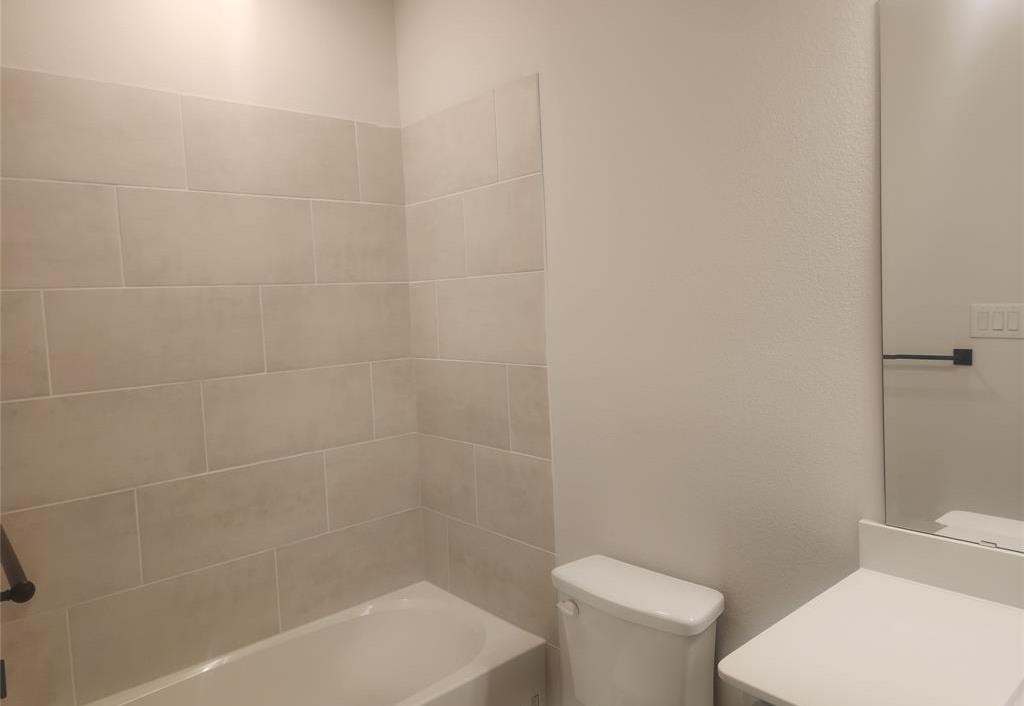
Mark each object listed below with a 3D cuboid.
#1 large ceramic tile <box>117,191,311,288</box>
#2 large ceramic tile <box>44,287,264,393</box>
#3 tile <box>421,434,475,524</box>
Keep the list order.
[{"bbox_3d":[-0.940,-0.370,2.233,0.614,0.300,0.010,-6,6,-42],"label":"large ceramic tile"},{"bbox_3d":[-1.091,-0.051,2.139,0.611,0.302,0.010,-6,6,-41],"label":"large ceramic tile"},{"bbox_3d":[-0.249,0.487,2.644,0.010,0.304,0.368,-6,6,-41],"label":"tile"}]

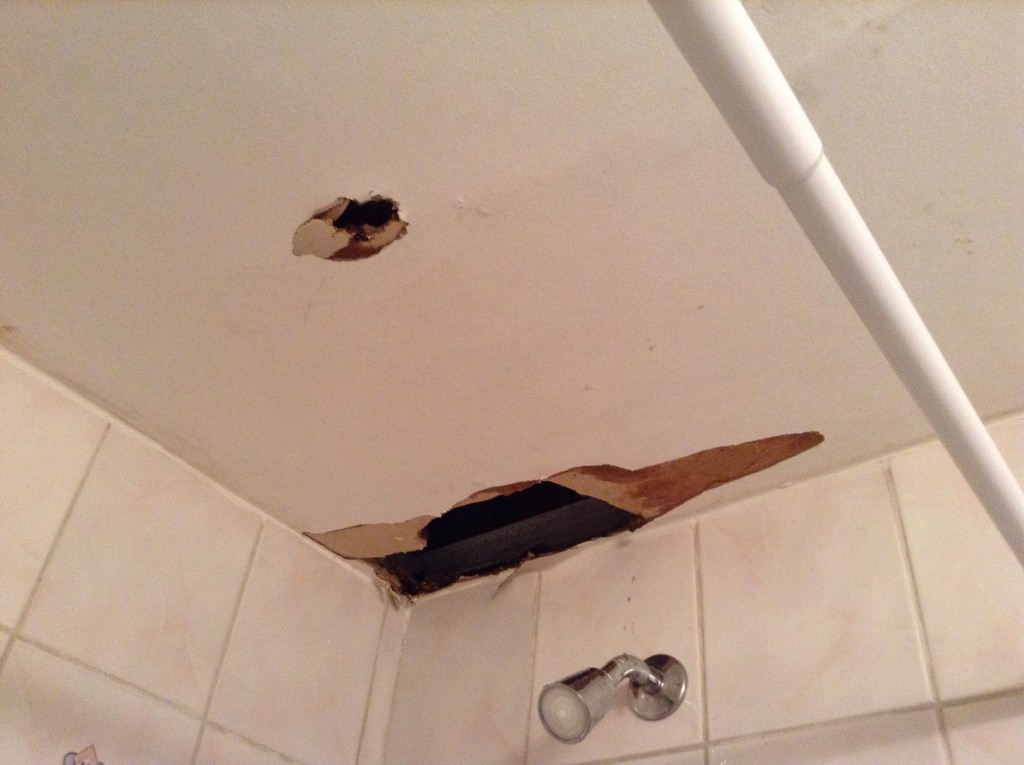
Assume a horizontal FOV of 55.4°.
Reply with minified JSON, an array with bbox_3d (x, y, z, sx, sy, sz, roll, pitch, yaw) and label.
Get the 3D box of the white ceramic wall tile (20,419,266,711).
[{"bbox_3d":[-0.352,0.186,0.961,0.008,0.223,0.199,-24,-49,31],"label":"white ceramic wall tile"}]

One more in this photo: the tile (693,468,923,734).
[{"bbox_3d":[0.265,0.199,0.891,0.199,0.229,0.008,-24,-49,31],"label":"tile"}]

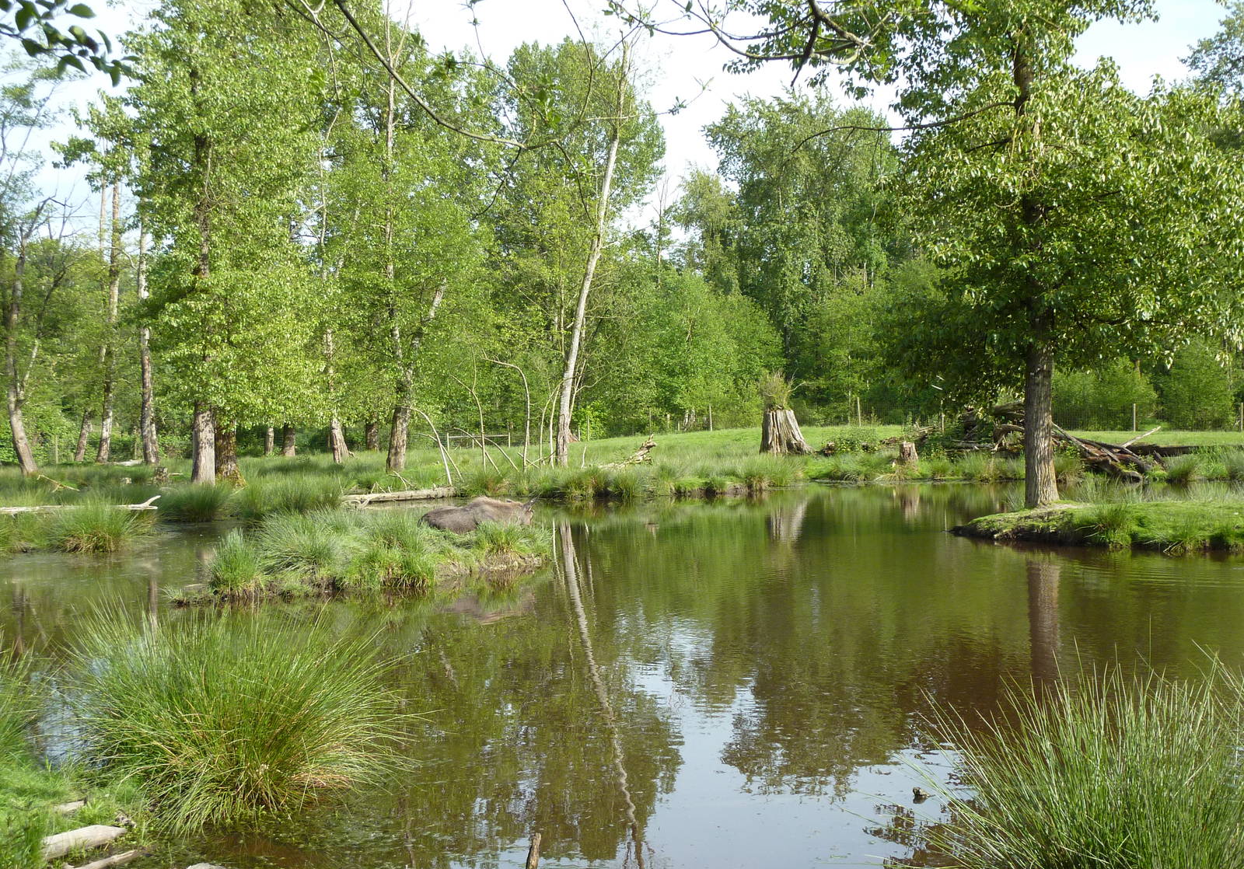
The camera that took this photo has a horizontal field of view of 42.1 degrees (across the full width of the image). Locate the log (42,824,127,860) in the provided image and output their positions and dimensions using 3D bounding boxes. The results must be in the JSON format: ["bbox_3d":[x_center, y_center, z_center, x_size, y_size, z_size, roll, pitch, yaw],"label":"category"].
[{"bbox_3d":[-2.409,1.828,7.250,0.420,0.105,0.110,-2,1,-28],"label":"log"}]

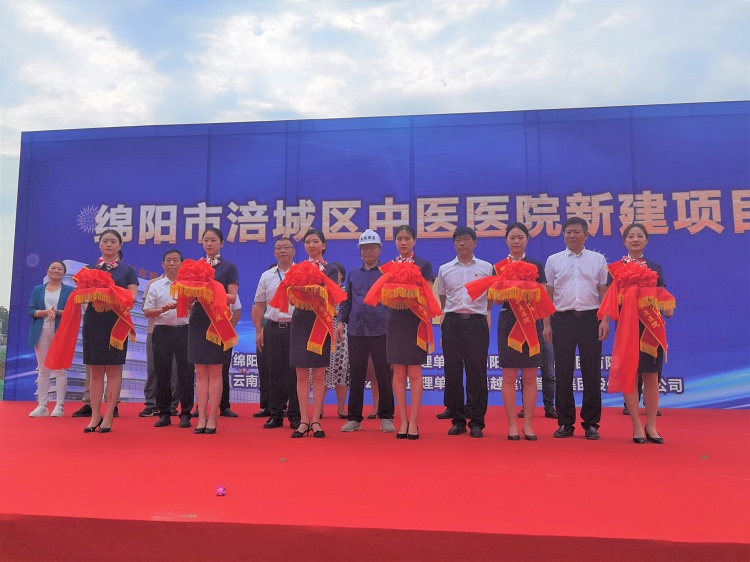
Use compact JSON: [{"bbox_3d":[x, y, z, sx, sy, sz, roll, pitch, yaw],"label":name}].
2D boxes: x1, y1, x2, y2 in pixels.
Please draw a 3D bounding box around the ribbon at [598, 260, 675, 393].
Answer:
[{"bbox_3d":[1.924,0.329,4.303,0.530,0.940,0.450,-1,-6,12],"label":"ribbon"}]

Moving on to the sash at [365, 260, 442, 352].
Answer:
[{"bbox_3d":[0.219,0.193,4.500,0.560,0.688,0.420,-1,-6,12],"label":"sash"}]

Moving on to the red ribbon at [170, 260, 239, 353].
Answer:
[{"bbox_3d":[-1.387,0.196,4.758,0.500,0.728,0.420,-2,-7,15],"label":"red ribbon"}]

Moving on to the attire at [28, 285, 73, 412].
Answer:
[{"bbox_3d":[-3.409,0.670,6.144,0.490,1.316,0.320,2,-7,-15],"label":"attire"}]

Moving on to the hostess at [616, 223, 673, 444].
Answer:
[{"bbox_3d":[2.020,0.385,4.458,0.510,1.682,0.420,-1,-6,12],"label":"hostess"}]

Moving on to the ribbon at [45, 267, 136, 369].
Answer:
[{"bbox_3d":[-2.352,0.298,4.834,0.680,0.817,0.450,-1,-6,8],"label":"ribbon"}]

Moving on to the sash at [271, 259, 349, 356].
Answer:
[{"bbox_3d":[-0.522,0.202,4.519,0.560,0.705,0.420,-1,-6,12],"label":"sash"}]

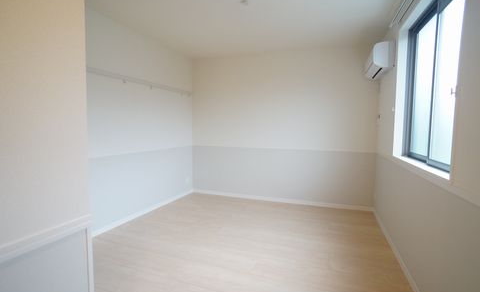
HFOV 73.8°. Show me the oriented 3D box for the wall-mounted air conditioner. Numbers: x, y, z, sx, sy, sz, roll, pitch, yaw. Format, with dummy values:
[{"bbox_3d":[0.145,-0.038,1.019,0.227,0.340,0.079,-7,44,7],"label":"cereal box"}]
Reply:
[{"bbox_3d":[1.658,-1.008,3.842,0.225,0.285,0.800,2,3,16],"label":"wall-mounted air conditioner"}]

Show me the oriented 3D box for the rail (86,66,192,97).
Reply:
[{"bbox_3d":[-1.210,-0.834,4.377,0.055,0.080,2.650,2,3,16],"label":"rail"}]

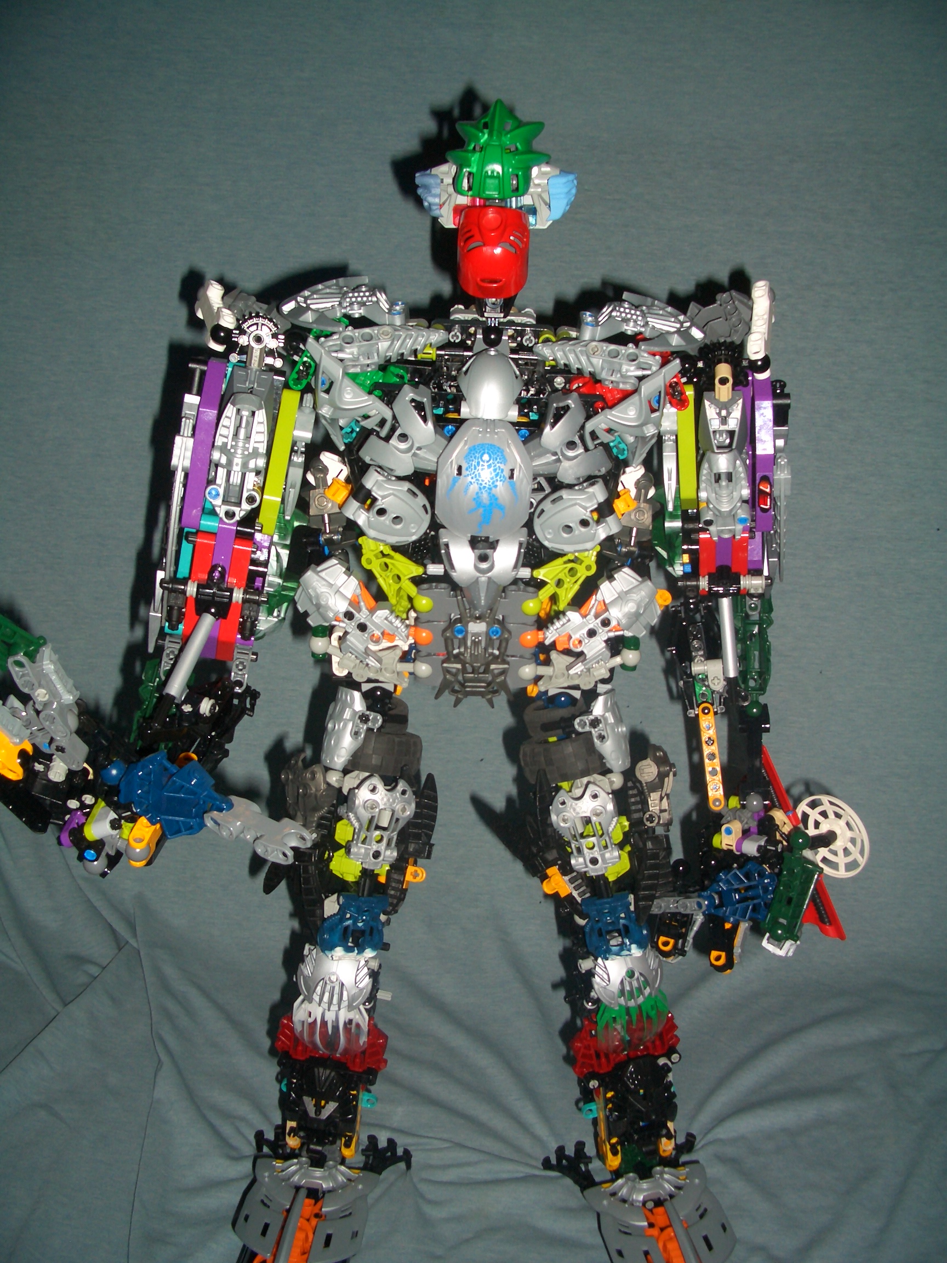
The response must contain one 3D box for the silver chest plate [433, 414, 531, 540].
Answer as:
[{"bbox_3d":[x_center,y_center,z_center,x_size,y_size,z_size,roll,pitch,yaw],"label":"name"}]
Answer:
[{"bbox_3d":[0.004,-0.064,0.532,0.040,0.050,0.026,2,10,0],"label":"silver chest plate"}]

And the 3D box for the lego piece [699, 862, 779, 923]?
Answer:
[{"bbox_3d":[0.135,0.132,0.648,0.041,0.030,0.022,-9,-5,10],"label":"lego piece"}]

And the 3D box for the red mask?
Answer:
[{"bbox_3d":[0.009,-0.168,0.565,0.032,0.041,0.023,0,15,0],"label":"red mask"}]

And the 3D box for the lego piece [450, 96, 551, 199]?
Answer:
[{"bbox_3d":[0.010,-0.197,0.522,0.041,0.041,0.022,1,21,1],"label":"lego piece"}]

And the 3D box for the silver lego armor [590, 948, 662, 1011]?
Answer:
[{"bbox_3d":[0.079,0.177,0.654,0.035,0.034,0.017,-11,-1,4],"label":"silver lego armor"}]

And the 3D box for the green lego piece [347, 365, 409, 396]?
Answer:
[{"bbox_3d":[-0.043,-0.109,0.555,0.031,0.018,0.018,5,12,-4],"label":"green lego piece"}]

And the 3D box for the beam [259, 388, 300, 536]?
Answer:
[{"bbox_3d":[-0.086,-0.074,0.564,0.008,0.063,0.018,10,-16,-10],"label":"beam"}]

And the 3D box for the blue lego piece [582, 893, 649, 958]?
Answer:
[{"bbox_3d":[0.072,0.149,0.645,0.033,0.041,0.016,-9,21,4],"label":"blue lego piece"}]

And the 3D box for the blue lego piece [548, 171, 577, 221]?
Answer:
[{"bbox_3d":[0.037,-0.181,0.532,0.013,0.021,0.016,-4,19,-7],"label":"blue lego piece"}]

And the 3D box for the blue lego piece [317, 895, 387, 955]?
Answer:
[{"bbox_3d":[-0.058,0.138,0.603,0.032,0.030,0.022,8,9,-14],"label":"blue lego piece"}]

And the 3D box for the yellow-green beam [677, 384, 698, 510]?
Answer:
[{"bbox_3d":[0.100,-0.085,0.596,0.008,0.061,0.018,-2,28,10],"label":"yellow-green beam"}]

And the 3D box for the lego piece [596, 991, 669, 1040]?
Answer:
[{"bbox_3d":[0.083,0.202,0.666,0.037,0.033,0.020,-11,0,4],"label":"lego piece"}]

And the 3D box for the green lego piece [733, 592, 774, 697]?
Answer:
[{"bbox_3d":[0.140,0.008,0.640,0.018,0.056,0.017,0,22,13],"label":"green lego piece"}]

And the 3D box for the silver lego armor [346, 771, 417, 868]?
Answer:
[{"bbox_3d":[-0.046,0.092,0.620,0.033,0.045,0.016,9,-4,-3],"label":"silver lego armor"}]

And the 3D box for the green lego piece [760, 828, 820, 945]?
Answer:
[{"bbox_3d":[0.160,0.128,0.645,0.021,0.055,0.018,12,0,16],"label":"green lego piece"}]

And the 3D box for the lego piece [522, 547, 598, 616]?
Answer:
[{"bbox_3d":[0.041,-0.023,0.588,0.045,0.022,0.015,-42,6,6],"label":"lego piece"}]

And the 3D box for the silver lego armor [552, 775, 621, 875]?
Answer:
[{"bbox_3d":[0.055,0.096,0.624,0.033,0.045,0.016,-13,-2,3],"label":"silver lego armor"}]

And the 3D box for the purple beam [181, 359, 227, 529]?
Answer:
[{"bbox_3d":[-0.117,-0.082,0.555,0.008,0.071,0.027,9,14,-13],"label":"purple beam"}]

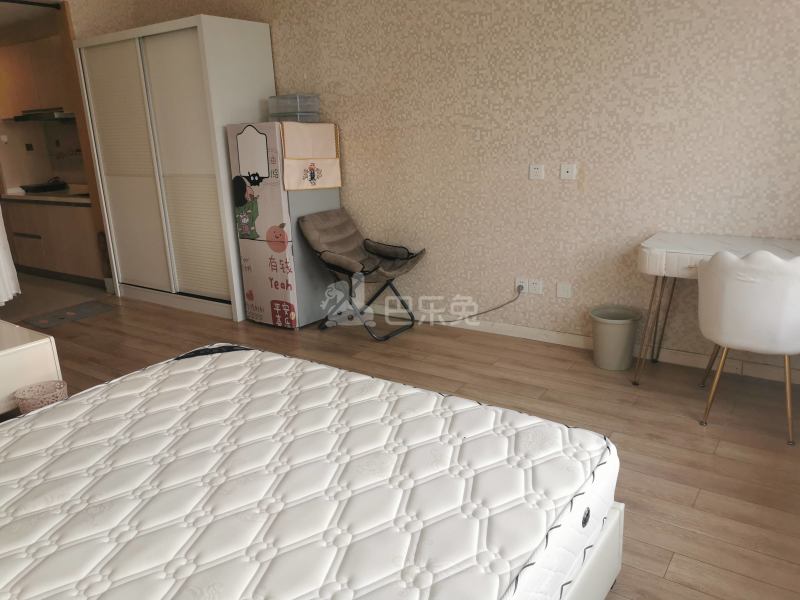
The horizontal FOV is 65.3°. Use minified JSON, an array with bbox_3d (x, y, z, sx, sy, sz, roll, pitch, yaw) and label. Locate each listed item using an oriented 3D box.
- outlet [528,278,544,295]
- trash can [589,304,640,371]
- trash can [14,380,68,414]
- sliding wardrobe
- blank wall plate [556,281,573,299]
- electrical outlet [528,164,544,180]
[{"bbox_3d":[0.824,-0.076,3.759,0.086,0.086,0.010,8,19,34],"label":"outlet"},{"bbox_3d":[1.177,0.212,3.420,0.259,0.292,0.259,-2,16,1],"label":"trash can"},{"bbox_3d":[-1.618,0.524,2.860,0.210,0.243,0.210,-2,16,1],"label":"trash can"},{"bbox_3d":[-1.659,-0.989,4.870,1.487,2.037,0.603,8,19,34],"label":"sliding wardrobe"},{"bbox_3d":[0.966,-0.062,3.661,0.086,0.086,0.010,8,19,34],"label":"blank wall plate"},{"bbox_3d":[0.784,-0.731,3.578,0.086,0.086,0.010,8,19,34],"label":"electrical outlet"}]

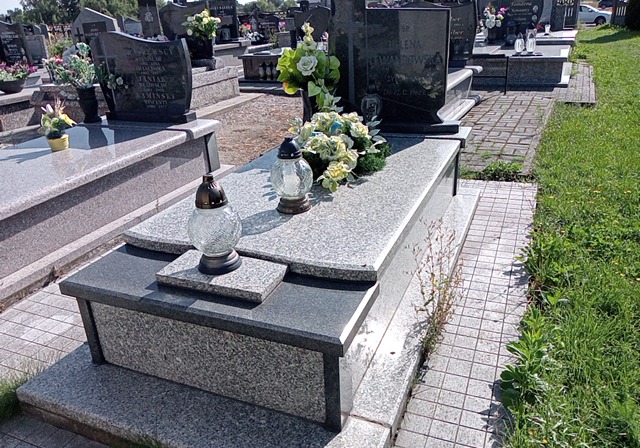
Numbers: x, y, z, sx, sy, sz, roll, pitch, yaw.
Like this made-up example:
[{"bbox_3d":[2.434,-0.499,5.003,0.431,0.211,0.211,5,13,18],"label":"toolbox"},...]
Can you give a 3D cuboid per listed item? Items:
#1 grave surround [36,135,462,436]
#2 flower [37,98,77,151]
[{"bbox_3d":[0.015,-0.005,2.544,1.091,0.439,2.244,7,25,22],"label":"grave surround"},{"bbox_3d":[-1.620,-0.615,3.227,0.203,0.308,0.183,7,25,22],"label":"flower"}]

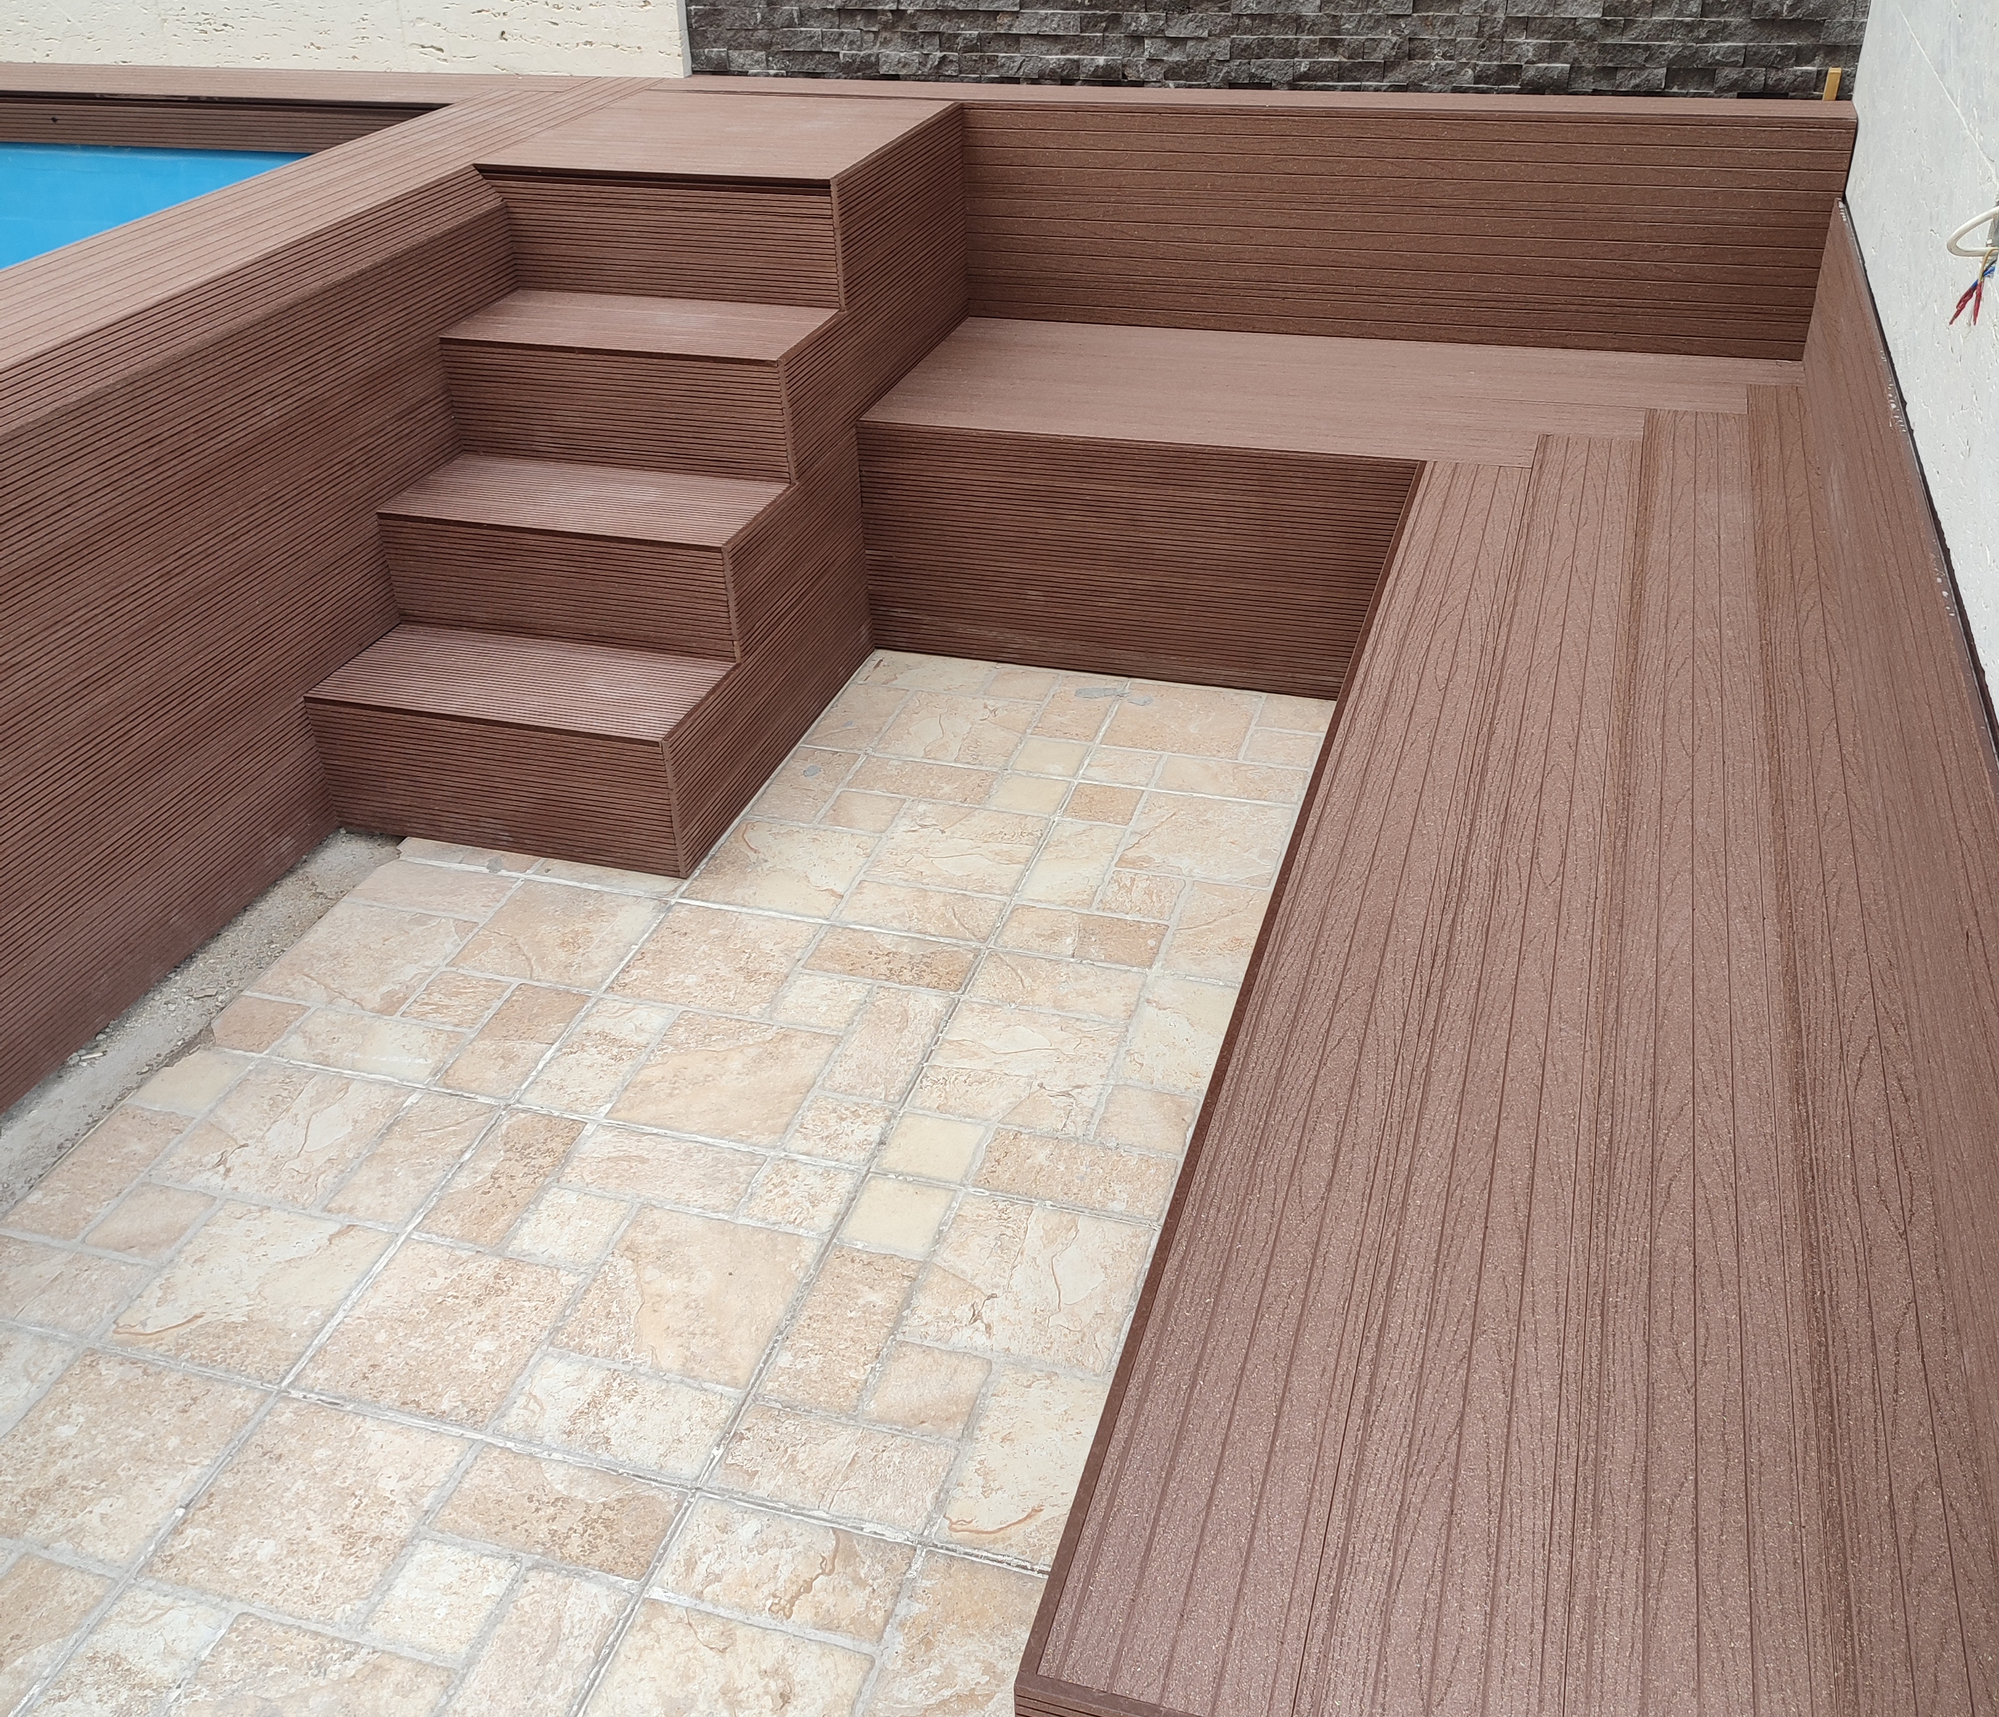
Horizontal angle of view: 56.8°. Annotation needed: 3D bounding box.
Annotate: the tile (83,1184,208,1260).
[{"bbox_3d":[-0.946,0.409,2.067,0.106,0.013,0.103,8,34,16],"label":"tile"}]

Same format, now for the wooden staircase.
[{"bbox_3d":[-0.529,-0.692,3.025,0.572,0.795,1.347,8,34,16],"label":"wooden staircase"}]

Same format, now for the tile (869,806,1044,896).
[{"bbox_3d":[-0.057,-0.011,2.675,0.218,0.013,0.211,8,34,16],"label":"tile"}]

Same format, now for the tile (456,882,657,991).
[{"bbox_3d":[-0.595,0.106,2.515,0.224,0.012,0.215,8,34,15],"label":"tile"}]

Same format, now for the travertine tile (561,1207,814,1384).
[{"bbox_3d":[-0.324,0.459,1.935,0.219,0.012,0.214,8,34,15],"label":"travertine tile"}]

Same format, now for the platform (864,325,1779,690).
[{"bbox_3d":[0.561,-0.593,3.151,1.465,0.418,0.595,8,34,16],"label":"platform"}]

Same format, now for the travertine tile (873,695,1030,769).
[{"bbox_3d":[-0.067,-0.203,2.962,0.219,0.012,0.206,8,34,15],"label":"travertine tile"}]

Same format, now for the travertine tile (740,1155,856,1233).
[{"bbox_3d":[-0.220,0.379,2.055,0.096,0.014,0.104,7,34,16],"label":"travertine tile"}]

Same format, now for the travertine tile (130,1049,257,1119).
[{"bbox_3d":[-0.987,0.278,2.266,0.102,0.012,0.113,8,34,15],"label":"travertine tile"}]

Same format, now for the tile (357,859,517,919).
[{"bbox_3d":[-0.804,0.050,2.626,0.228,0.013,0.117,8,34,16],"label":"tile"}]

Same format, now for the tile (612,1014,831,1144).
[{"bbox_3d":[-0.329,0.266,2.226,0.206,0.012,0.201,7,34,16],"label":"tile"}]

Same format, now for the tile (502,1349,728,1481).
[{"bbox_3d":[-0.374,0.549,1.810,0.217,0.012,0.104,8,34,15],"label":"tile"}]

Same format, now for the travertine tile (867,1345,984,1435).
[{"bbox_3d":[-0.070,0.522,1.803,0.094,0.012,0.094,7,34,16],"label":"travertine tile"}]

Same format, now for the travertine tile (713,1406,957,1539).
[{"bbox_3d":[-0.154,0.574,1.729,0.203,0.012,0.100,7,34,16],"label":"travertine tile"}]

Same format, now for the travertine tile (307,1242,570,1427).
[{"bbox_3d":[-0.571,0.490,1.904,0.195,0.014,0.213,7,34,16],"label":"travertine tile"}]

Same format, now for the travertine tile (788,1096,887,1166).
[{"bbox_3d":[-0.188,0.321,2.153,0.104,0.012,0.103,8,34,15],"label":"travertine tile"}]

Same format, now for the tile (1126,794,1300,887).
[{"bbox_3d":[0.299,-0.025,2.632,0.218,0.012,0.206,7,34,16],"label":"tile"}]

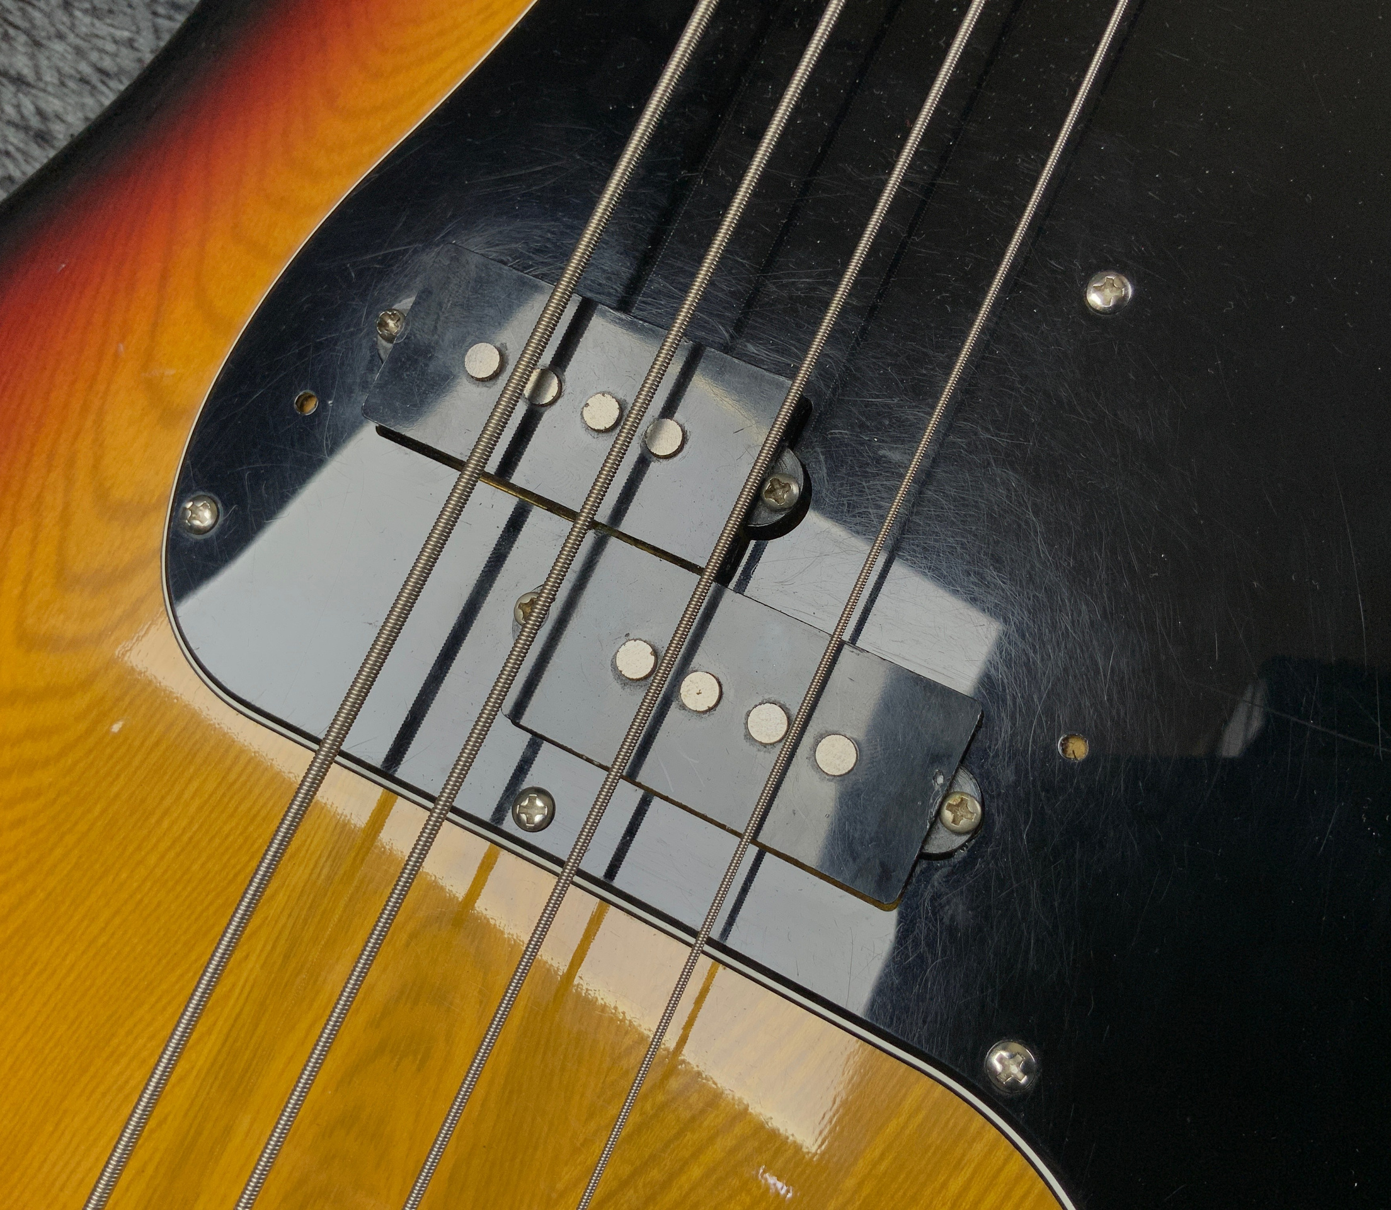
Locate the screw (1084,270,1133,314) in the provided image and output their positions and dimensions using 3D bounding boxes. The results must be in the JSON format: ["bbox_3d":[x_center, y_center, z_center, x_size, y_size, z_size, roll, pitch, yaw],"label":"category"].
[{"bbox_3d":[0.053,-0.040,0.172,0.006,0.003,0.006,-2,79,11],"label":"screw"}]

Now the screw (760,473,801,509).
[{"bbox_3d":[0.011,-0.015,0.178,0.005,0.003,0.005,-2,79,11],"label":"screw"}]

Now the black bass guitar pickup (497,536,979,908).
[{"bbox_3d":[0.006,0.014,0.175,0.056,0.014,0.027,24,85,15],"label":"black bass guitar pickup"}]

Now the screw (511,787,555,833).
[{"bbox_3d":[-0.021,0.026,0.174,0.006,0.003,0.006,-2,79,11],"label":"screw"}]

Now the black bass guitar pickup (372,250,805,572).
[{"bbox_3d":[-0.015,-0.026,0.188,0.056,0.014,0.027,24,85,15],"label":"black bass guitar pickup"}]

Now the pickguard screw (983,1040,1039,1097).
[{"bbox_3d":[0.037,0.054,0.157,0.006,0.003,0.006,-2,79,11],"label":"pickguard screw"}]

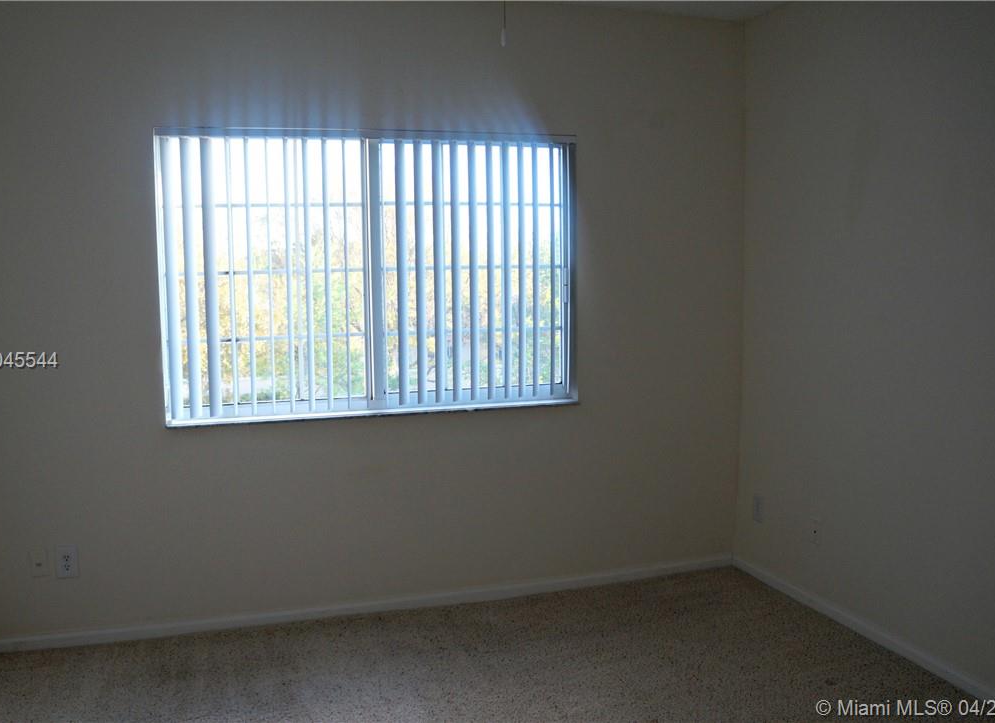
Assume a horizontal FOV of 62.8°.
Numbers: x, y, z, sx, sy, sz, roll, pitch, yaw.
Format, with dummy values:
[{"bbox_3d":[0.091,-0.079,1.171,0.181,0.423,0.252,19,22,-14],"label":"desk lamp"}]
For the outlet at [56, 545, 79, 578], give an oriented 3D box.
[{"bbox_3d":[-1.673,0.781,3.174,0.076,0.122,0.012,-2,6,-16],"label":"outlet"}]

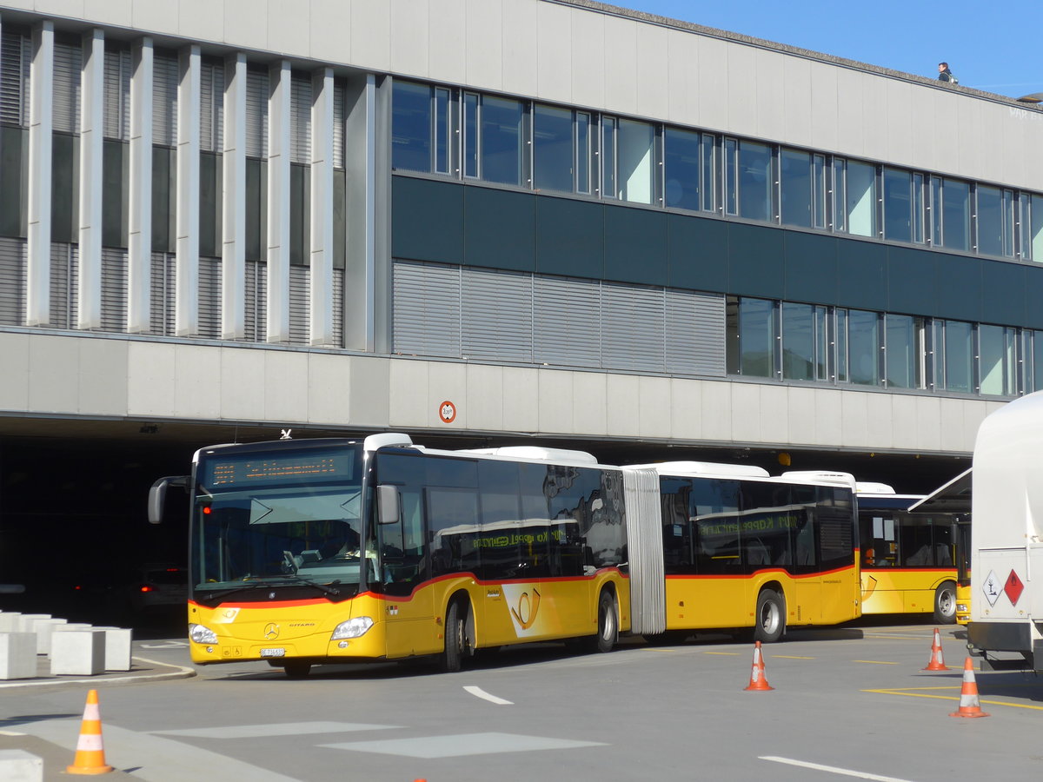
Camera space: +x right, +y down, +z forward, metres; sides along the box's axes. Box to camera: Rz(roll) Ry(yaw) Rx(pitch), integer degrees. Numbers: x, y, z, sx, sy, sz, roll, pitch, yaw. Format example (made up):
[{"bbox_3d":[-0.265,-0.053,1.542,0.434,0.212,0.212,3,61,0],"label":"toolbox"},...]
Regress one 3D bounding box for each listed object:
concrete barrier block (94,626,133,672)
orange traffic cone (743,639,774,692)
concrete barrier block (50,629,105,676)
[{"bbox_3d":[-5.001,3.141,29.336,0.500,0.500,0.500,0,-4,-6],"label":"concrete barrier block"},{"bbox_3d":[2.465,2.847,25.000,0.320,0.510,0.320,0,-4,0],"label":"orange traffic cone"},{"bbox_3d":[-5.240,3.095,28.490,0.515,0.510,0.515,-1,-4,8],"label":"concrete barrier block"}]

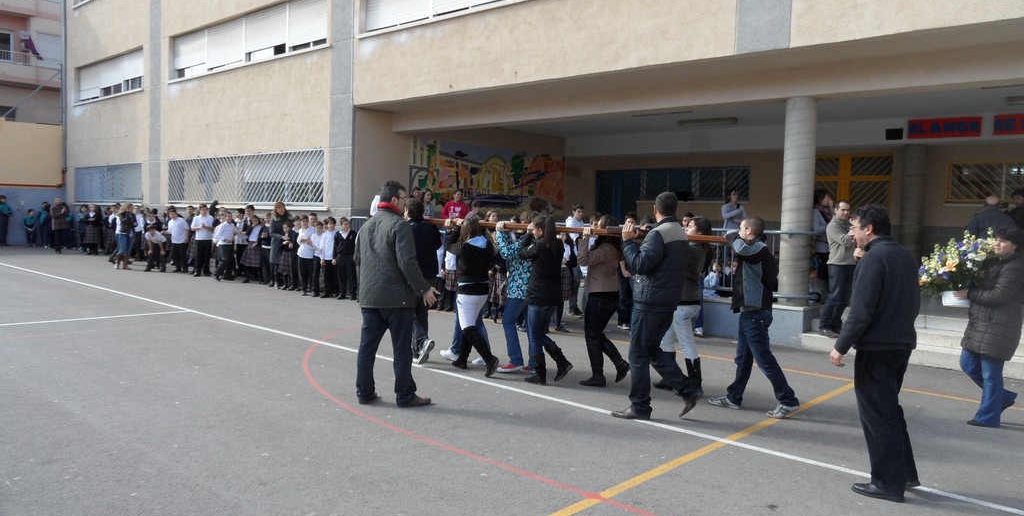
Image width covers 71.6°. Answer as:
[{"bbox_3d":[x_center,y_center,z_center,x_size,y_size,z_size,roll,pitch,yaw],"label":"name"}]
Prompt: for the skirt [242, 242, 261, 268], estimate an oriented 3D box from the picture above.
[{"bbox_3d":[-5.663,-0.054,15.436,0.400,0.540,0.340,1,4,-9],"label":"skirt"}]

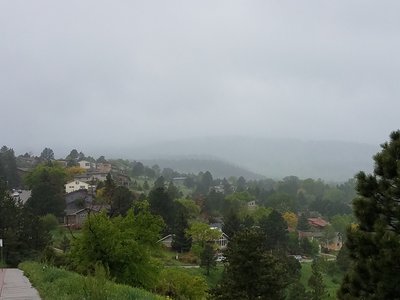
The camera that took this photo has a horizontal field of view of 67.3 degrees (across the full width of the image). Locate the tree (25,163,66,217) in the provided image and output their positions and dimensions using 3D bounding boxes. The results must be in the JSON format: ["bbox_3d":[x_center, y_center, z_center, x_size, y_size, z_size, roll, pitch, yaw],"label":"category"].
[{"bbox_3d":[-43.200,11.050,84.000,11.390,14.650,10.820,0,-2,0],"label":"tree"}]

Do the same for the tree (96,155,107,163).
[{"bbox_3d":[-60.660,6.160,185.000,5.970,6.570,5.680,0,-2,0],"label":"tree"}]

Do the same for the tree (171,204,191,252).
[{"bbox_3d":[-6.816,27.438,105.000,6.991,16.778,6.991,0,-2,0],"label":"tree"}]

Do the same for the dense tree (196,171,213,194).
[{"bbox_3d":[3.745,27.047,250.000,13.316,19.973,13.316,0,-2,0],"label":"dense tree"}]

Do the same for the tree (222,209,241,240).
[{"bbox_3d":[12.373,30.246,118.000,7.071,14.534,7.071,0,-2,0],"label":"tree"}]

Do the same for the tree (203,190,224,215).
[{"bbox_3d":[7.415,28.562,165.000,12.084,14.830,12.084,0,-2,0],"label":"tree"}]

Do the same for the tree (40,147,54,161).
[{"bbox_3d":[-83.760,2.470,165.000,7.460,8.520,7.090,0,-2,0],"label":"tree"}]

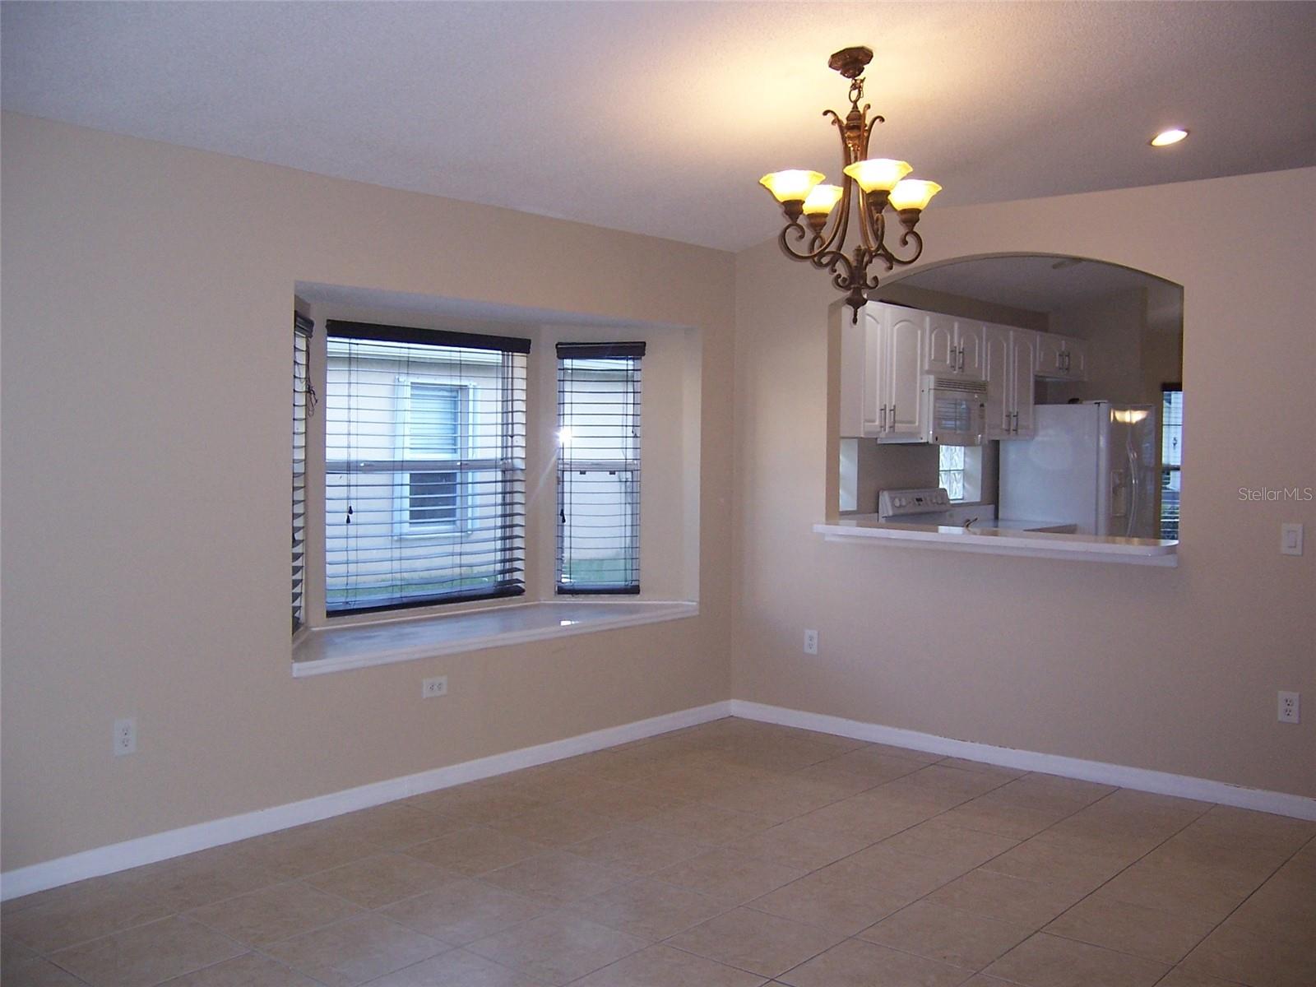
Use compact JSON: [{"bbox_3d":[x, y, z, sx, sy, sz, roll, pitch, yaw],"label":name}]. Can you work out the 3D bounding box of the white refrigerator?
[{"bbox_3d":[3.005,0.242,8.891,0.800,1.725,0.880,2,3,42],"label":"white refrigerator"}]

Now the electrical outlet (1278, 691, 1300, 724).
[{"bbox_3d":[2.406,0.818,4.786,0.072,0.116,0.010,2,3,42],"label":"electrical outlet"}]

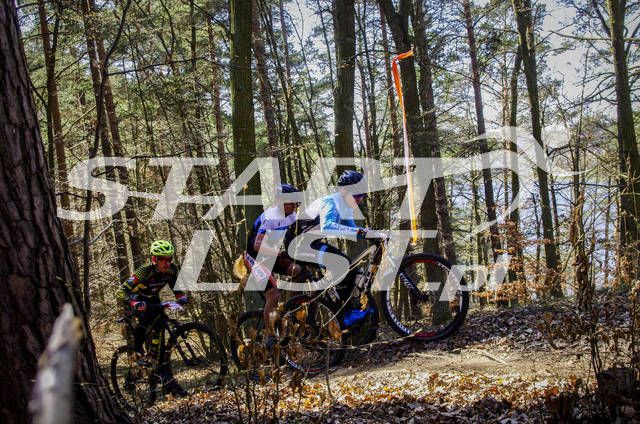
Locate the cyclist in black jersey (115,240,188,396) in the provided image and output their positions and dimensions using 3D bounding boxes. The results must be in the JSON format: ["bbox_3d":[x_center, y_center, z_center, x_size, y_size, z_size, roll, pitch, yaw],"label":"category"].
[{"bbox_3d":[-1.724,1.086,8.400,0.600,1.580,0.750,-6,3,-40],"label":"cyclist in black jersey"}]

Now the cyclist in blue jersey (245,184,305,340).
[{"bbox_3d":[-0.368,0.492,7.800,0.740,1.500,0.500,-3,2,33],"label":"cyclist in blue jersey"}]

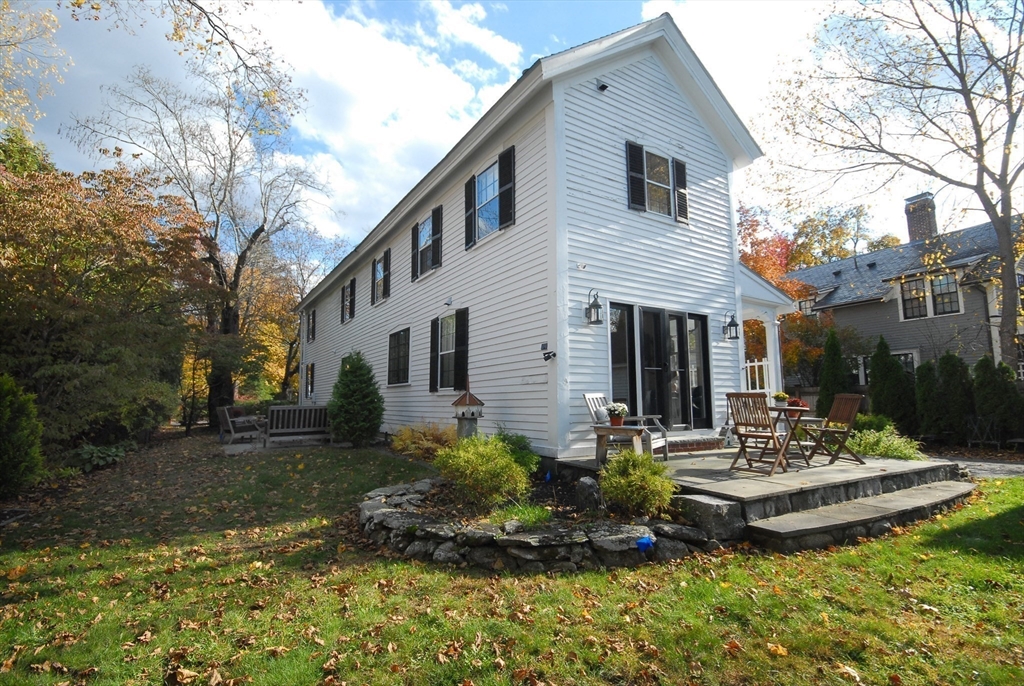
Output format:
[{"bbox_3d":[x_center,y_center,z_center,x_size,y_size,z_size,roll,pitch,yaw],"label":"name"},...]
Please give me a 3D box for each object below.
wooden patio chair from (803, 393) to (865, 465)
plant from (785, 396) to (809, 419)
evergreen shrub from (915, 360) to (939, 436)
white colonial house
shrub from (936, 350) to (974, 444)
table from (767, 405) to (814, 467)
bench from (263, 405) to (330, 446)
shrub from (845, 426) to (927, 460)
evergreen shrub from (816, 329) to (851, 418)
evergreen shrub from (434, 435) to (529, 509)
[{"bbox_3d":[4.310,1.126,6.412,0.520,0.880,0.490,-1,-7,3],"label":"wooden patio chair"},{"bbox_3d":[4.473,1.017,7.600,0.360,0.330,0.360,4,-8,-32],"label":"plant"},{"bbox_3d":[10.469,1.411,12.200,0.720,2.000,0.720,4,-8,-32],"label":"evergreen shrub"},{"bbox_3d":[-2.890,-0.798,18.654,7.100,8.000,23.600,4,-8,-32],"label":"white colonial house"},{"bbox_3d":[11.547,1.435,12.706,0.820,2.399,0.820,3,-8,-24],"label":"shrub"},{"bbox_3d":[3.500,1.196,6.255,0.670,0.705,0.670,2,-7,-15],"label":"table"},{"bbox_3d":[-5.084,1.985,11.604,1.500,0.900,0.620,5,-9,-38],"label":"bench"},{"bbox_3d":[5.427,1.472,7.107,0.900,0.500,1.050,4,-8,-32],"label":"shrub"},{"bbox_3d":[10.306,1.241,15.515,0.920,3.499,0.900,3,-8,-24],"label":"evergreen shrub"},{"bbox_3d":[-0.301,1.259,4.780,0.880,0.690,0.860,0,-7,0],"label":"evergreen shrub"}]

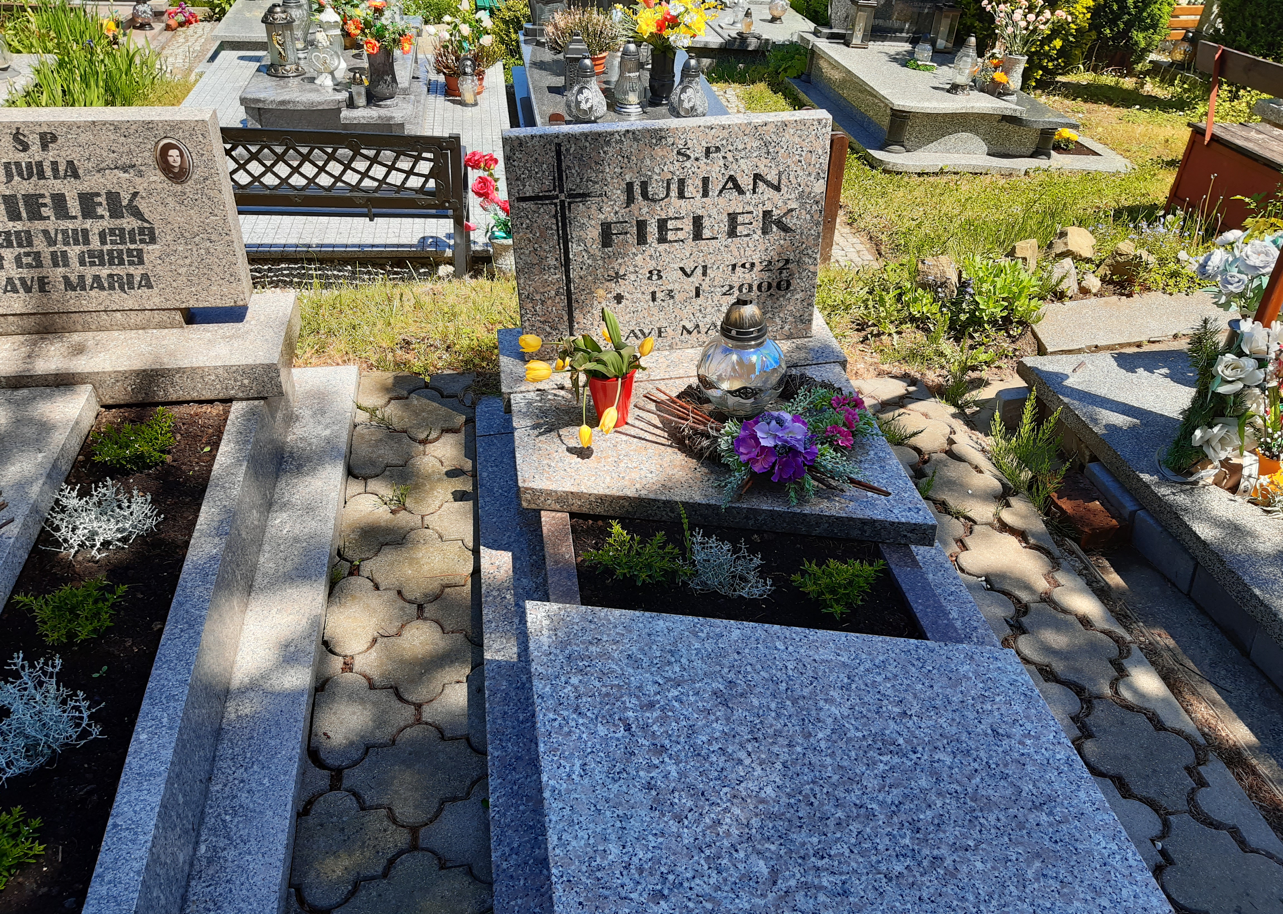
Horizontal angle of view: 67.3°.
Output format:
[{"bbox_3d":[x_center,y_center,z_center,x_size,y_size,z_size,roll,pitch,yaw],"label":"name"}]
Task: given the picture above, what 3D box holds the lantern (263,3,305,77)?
[{"bbox_3d":[-1.576,-1.832,4.239,0.160,0.272,0.155,-9,36,-11],"label":"lantern"}]

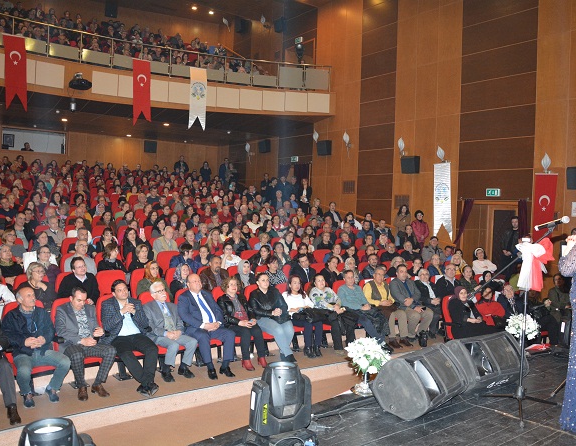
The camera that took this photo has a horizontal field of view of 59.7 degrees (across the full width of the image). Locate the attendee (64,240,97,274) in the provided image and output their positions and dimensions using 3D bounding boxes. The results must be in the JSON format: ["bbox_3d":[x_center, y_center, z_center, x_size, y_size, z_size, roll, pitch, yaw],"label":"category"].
[{"bbox_3d":[-3.335,0.895,8.150,0.560,1.240,0.820,0,3,-30],"label":"attendee"}]

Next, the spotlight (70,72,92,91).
[{"bbox_3d":[-5.253,-3.575,12.714,0.520,0.430,0.450,1,2,-28],"label":"spotlight"}]

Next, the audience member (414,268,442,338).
[{"bbox_3d":[2.465,1.386,8.750,0.550,1.230,0.880,0,3,-23],"label":"audience member"}]

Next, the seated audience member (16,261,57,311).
[{"bbox_3d":[-3.489,1.158,7.050,0.550,1.200,0.820,-1,3,-36],"label":"seated audience member"}]

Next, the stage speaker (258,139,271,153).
[{"bbox_3d":[-0.777,-2.574,16.900,0.300,0.430,0.400,-1,3,-40],"label":"stage speaker"}]

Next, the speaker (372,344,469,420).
[{"bbox_3d":[1.078,1.246,4.049,0.520,0.450,0.700,3,2,43],"label":"speaker"}]

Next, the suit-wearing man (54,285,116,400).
[{"bbox_3d":[-2.512,1.418,6.200,0.640,1.220,0.950,-1,3,-34],"label":"suit-wearing man"}]

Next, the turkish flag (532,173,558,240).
[{"bbox_3d":[5.450,-0.128,10.696,0.040,1.850,0.480,0,2,-41],"label":"turkish flag"}]

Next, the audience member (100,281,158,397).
[{"bbox_3d":[-1.916,1.355,6.144,0.600,1.290,0.850,-1,3,-41],"label":"audience member"}]

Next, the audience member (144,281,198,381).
[{"bbox_3d":[-1.676,1.440,6.833,0.560,1.230,0.820,0,2,-38],"label":"audience member"}]

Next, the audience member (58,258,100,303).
[{"bbox_3d":[-2.894,1.138,7.042,0.580,1.280,0.800,0,2,-38],"label":"audience member"}]

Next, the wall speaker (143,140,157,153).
[{"bbox_3d":[-4.836,-2.675,17.700,0.400,0.450,0.260,-1,3,-40],"label":"wall speaker"}]

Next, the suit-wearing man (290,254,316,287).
[{"bbox_3d":[0.360,1.211,8.873,0.540,1.280,0.800,1,2,-26],"label":"suit-wearing man"}]

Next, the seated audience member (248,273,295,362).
[{"bbox_3d":[-0.273,1.422,7.702,0.540,1.250,0.820,0,2,-40],"label":"seated audience member"}]

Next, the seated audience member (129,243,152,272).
[{"bbox_3d":[-2.292,0.965,8.228,0.550,1.200,0.800,-1,3,-41],"label":"seated audience member"}]

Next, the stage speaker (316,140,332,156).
[{"bbox_3d":[1.122,-2.297,15.443,0.280,0.460,0.440,0,2,-41],"label":"stage speaker"}]

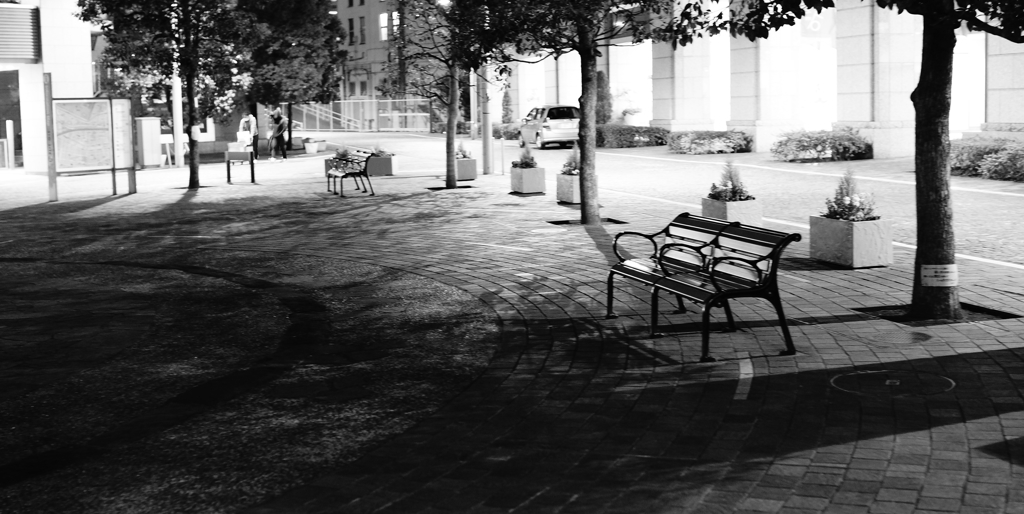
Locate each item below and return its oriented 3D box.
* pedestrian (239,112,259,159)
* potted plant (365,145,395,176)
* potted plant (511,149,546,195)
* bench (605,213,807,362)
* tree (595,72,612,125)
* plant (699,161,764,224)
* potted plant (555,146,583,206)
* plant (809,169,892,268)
[{"bbox_3d":[-8.204,-3.738,39.968,0.520,1.600,0.550,4,8,37],"label":"pedestrian"},{"bbox_3d":[-3.148,-2.319,30.618,0.754,0.743,0.432,1,7,16],"label":"potted plant"},{"bbox_3d":[0.300,-1.633,23.740,0.432,0.833,0.754,-3,7,-17],"label":"potted plant"},{"bbox_3d":[1.256,0.149,8.763,0.674,0.762,1.829,-3,7,-14],"label":"bench"},{"bbox_3d":[3.573,-5.962,50.559,0.750,2.787,0.750,-3,7,-17],"label":"tree"},{"bbox_3d":[2.595,-0.701,15.108,0.432,0.899,0.754,-3,7,-13],"label":"plant"},{"bbox_3d":[1.076,-1.381,21.030,0.432,0.932,0.754,-3,7,-18],"label":"potted plant"},{"bbox_3d":[3.281,-0.402,12.385,0.432,0.910,0.754,-3,7,-18],"label":"plant"}]

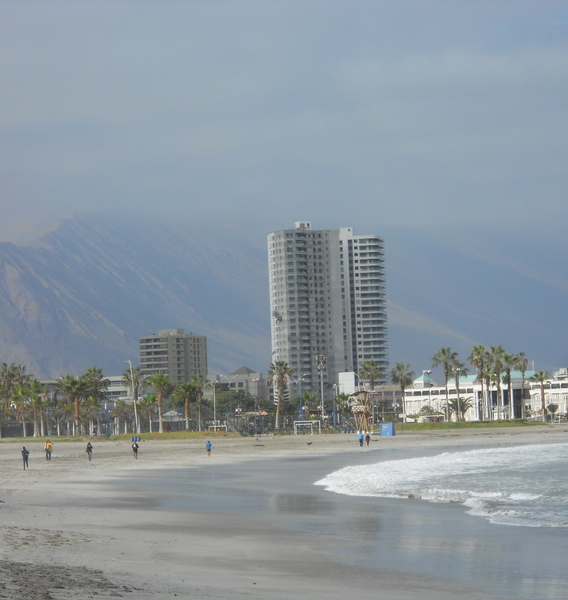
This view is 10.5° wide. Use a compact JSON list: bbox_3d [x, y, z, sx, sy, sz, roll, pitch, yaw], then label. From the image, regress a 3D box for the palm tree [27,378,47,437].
[{"bbox_3d":[-35.965,15.730,450.000,2.906,8.646,2.906,-2,-2,0],"label":"palm tree"}]

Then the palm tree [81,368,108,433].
[{"bbox_3d":[-34.788,18.498,570.000,4.970,12.516,4.970,-2,-2,0],"label":"palm tree"}]

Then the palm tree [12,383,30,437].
[{"bbox_3d":[-38.144,16.021,450.000,2.616,8.065,2.616,-2,-2,0],"label":"palm tree"}]

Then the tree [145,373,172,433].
[{"bbox_3d":[-22.492,18.504,555.000,5.018,10.843,5.018,-2,-2,0],"label":"tree"}]

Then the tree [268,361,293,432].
[{"bbox_3d":[-0.577,17.006,550.000,4.351,12.343,4.351,-2,-2,0],"label":"tree"}]

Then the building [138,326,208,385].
[{"bbox_3d":[-44.509,29.733,1264.863,13.300,34.713,27.000,-3,-3,35],"label":"building"}]

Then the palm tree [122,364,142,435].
[{"bbox_3d":[-27.793,18.406,570.000,3.865,12.700,3.865,-2,-2,0],"label":"palm tree"}]

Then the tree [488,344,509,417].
[{"bbox_3d":[45.022,17.211,650.000,4.198,15.742,4.198,-2,-2,0],"label":"tree"}]

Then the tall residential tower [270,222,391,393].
[{"bbox_3d":[16.453,6.470,1145.000,46.000,70.250,38.000,-1,-2,-18],"label":"tall residential tower"}]

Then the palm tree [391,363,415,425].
[{"bbox_3d":[22.959,18.019,600.000,4.650,11.819,4.650,-2,-2,0],"label":"palm tree"}]

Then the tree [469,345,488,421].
[{"bbox_3d":[40.510,17.183,645.000,4.166,15.829,4.166,-2,-2,0],"label":"tree"}]

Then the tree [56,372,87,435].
[{"bbox_3d":[-37.904,18.773,555.000,5.735,10.843,5.735,-2,-2,0],"label":"tree"}]

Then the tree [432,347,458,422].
[{"bbox_3d":[32.855,17.241,630.000,5.289,15.359,5.289,-2,-2,0],"label":"tree"}]

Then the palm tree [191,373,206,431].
[{"bbox_3d":[-15.966,19.150,580.000,3.090,10.957,3.090,-2,-2,0],"label":"palm tree"}]

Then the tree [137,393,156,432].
[{"bbox_3d":[-25.086,20.753,565.000,3.649,7.024,3.649,-2,-2,0],"label":"tree"}]

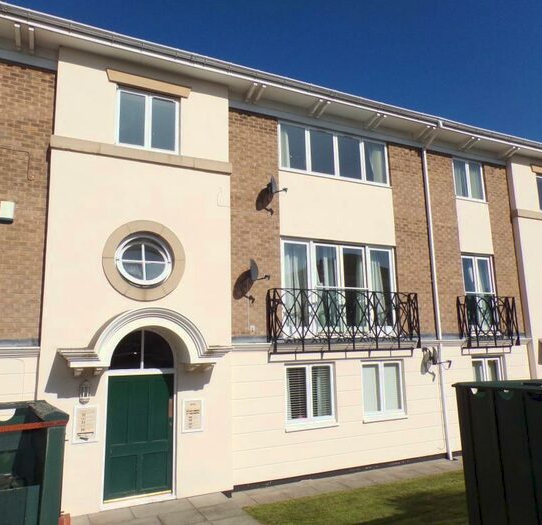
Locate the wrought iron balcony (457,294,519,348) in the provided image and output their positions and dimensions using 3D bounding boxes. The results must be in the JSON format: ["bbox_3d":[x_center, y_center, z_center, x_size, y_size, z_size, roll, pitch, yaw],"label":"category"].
[{"bbox_3d":[5.397,1.462,11.986,1.730,1.190,0.250,3,-11,-26],"label":"wrought iron balcony"}]

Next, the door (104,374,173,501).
[{"bbox_3d":[-2.154,2.839,8.020,1.094,1.908,0.071,4,-11,-26],"label":"door"}]

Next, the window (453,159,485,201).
[{"bbox_3d":[5.293,-2.150,12.914,1.147,1.096,0.102,4,-11,-26],"label":"window"}]

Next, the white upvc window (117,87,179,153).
[{"bbox_3d":[-2.239,-2.614,8.947,1.139,1.099,0.120,3,-11,-26],"label":"white upvc window"}]

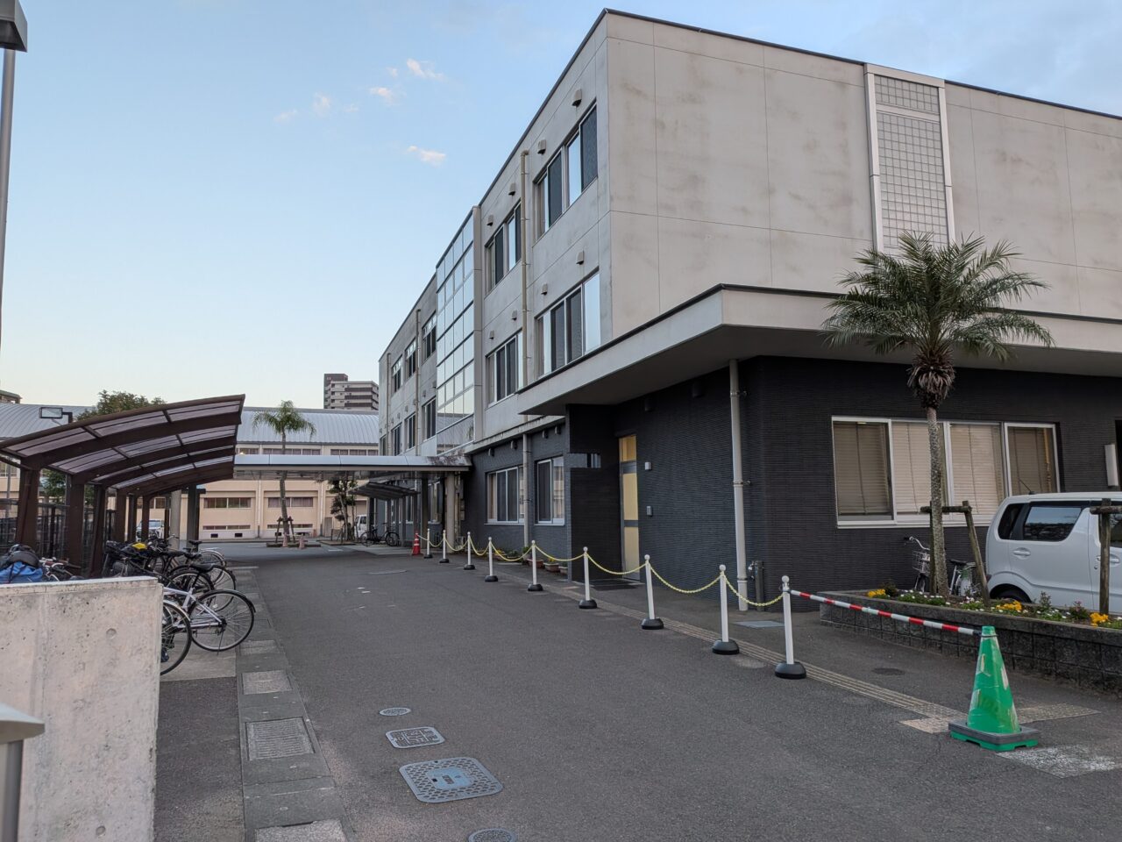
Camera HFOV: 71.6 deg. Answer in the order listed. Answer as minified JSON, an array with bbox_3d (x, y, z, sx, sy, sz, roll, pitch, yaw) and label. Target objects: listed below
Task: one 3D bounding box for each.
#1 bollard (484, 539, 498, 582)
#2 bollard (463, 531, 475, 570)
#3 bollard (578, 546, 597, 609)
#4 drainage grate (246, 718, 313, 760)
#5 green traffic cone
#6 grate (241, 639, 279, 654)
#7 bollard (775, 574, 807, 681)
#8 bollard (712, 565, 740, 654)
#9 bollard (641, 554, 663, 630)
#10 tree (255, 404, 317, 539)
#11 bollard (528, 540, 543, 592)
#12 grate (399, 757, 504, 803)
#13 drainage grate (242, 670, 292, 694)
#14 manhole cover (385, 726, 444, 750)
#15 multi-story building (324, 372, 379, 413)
[{"bbox_3d":[-1.471,2.902,16.404,0.275,0.890,0.275,1,-7,-19],"label":"bollard"},{"bbox_3d":[-2.221,3.147,18.899,0.283,0.883,0.283,1,-6,-19],"label":"bollard"},{"bbox_3d":[0.376,2.335,11.633,0.283,0.883,0.283,-1,-6,0],"label":"bollard"},{"bbox_3d":[-2.034,2.301,5.606,0.402,0.050,0.968,2,-7,-23],"label":"drainage grate"},{"bbox_3d":[2.793,1.710,5.061,0.370,0.715,0.370,2,-7,-24],"label":"green traffic cone"},{"bbox_3d":[-3.406,2.566,8.774,0.400,0.030,0.970,2,-7,-23],"label":"grate"},{"bbox_3d":[2.073,1.847,7.077,0.275,0.890,0.275,1,-7,-19],"label":"bollard"},{"bbox_3d":[1.682,1.933,8.037,0.283,0.883,0.283,-1,-6,0],"label":"bollard"},{"bbox_3d":[1.099,2.109,9.609,0.283,0.883,0.283,-1,-6,0],"label":"bollard"},{"bbox_3d":[-13.557,2.472,38.376,3.100,7.000,3.100,1,-7,-19],"label":"tree"},{"bbox_3d":[-0.483,2.699,14.644,0.275,0.890,0.275,-1,-6,0],"label":"bollard"},{"bbox_3d":[-0.640,2.061,4.458,0.470,0.030,0.653,2,-7,-24],"label":"grate"},{"bbox_3d":[-2.797,2.502,7.385,0.402,0.050,0.968,2,-7,-23],"label":"drainage grate"},{"bbox_3d":[-0.987,2.154,5.269,0.347,0.030,0.419,2,-7,-22],"label":"manhole cover"},{"bbox_3d":[-79.189,8.758,304.759,20.607,52.500,22.000,-1,-6,1],"label":"multi-story building"}]

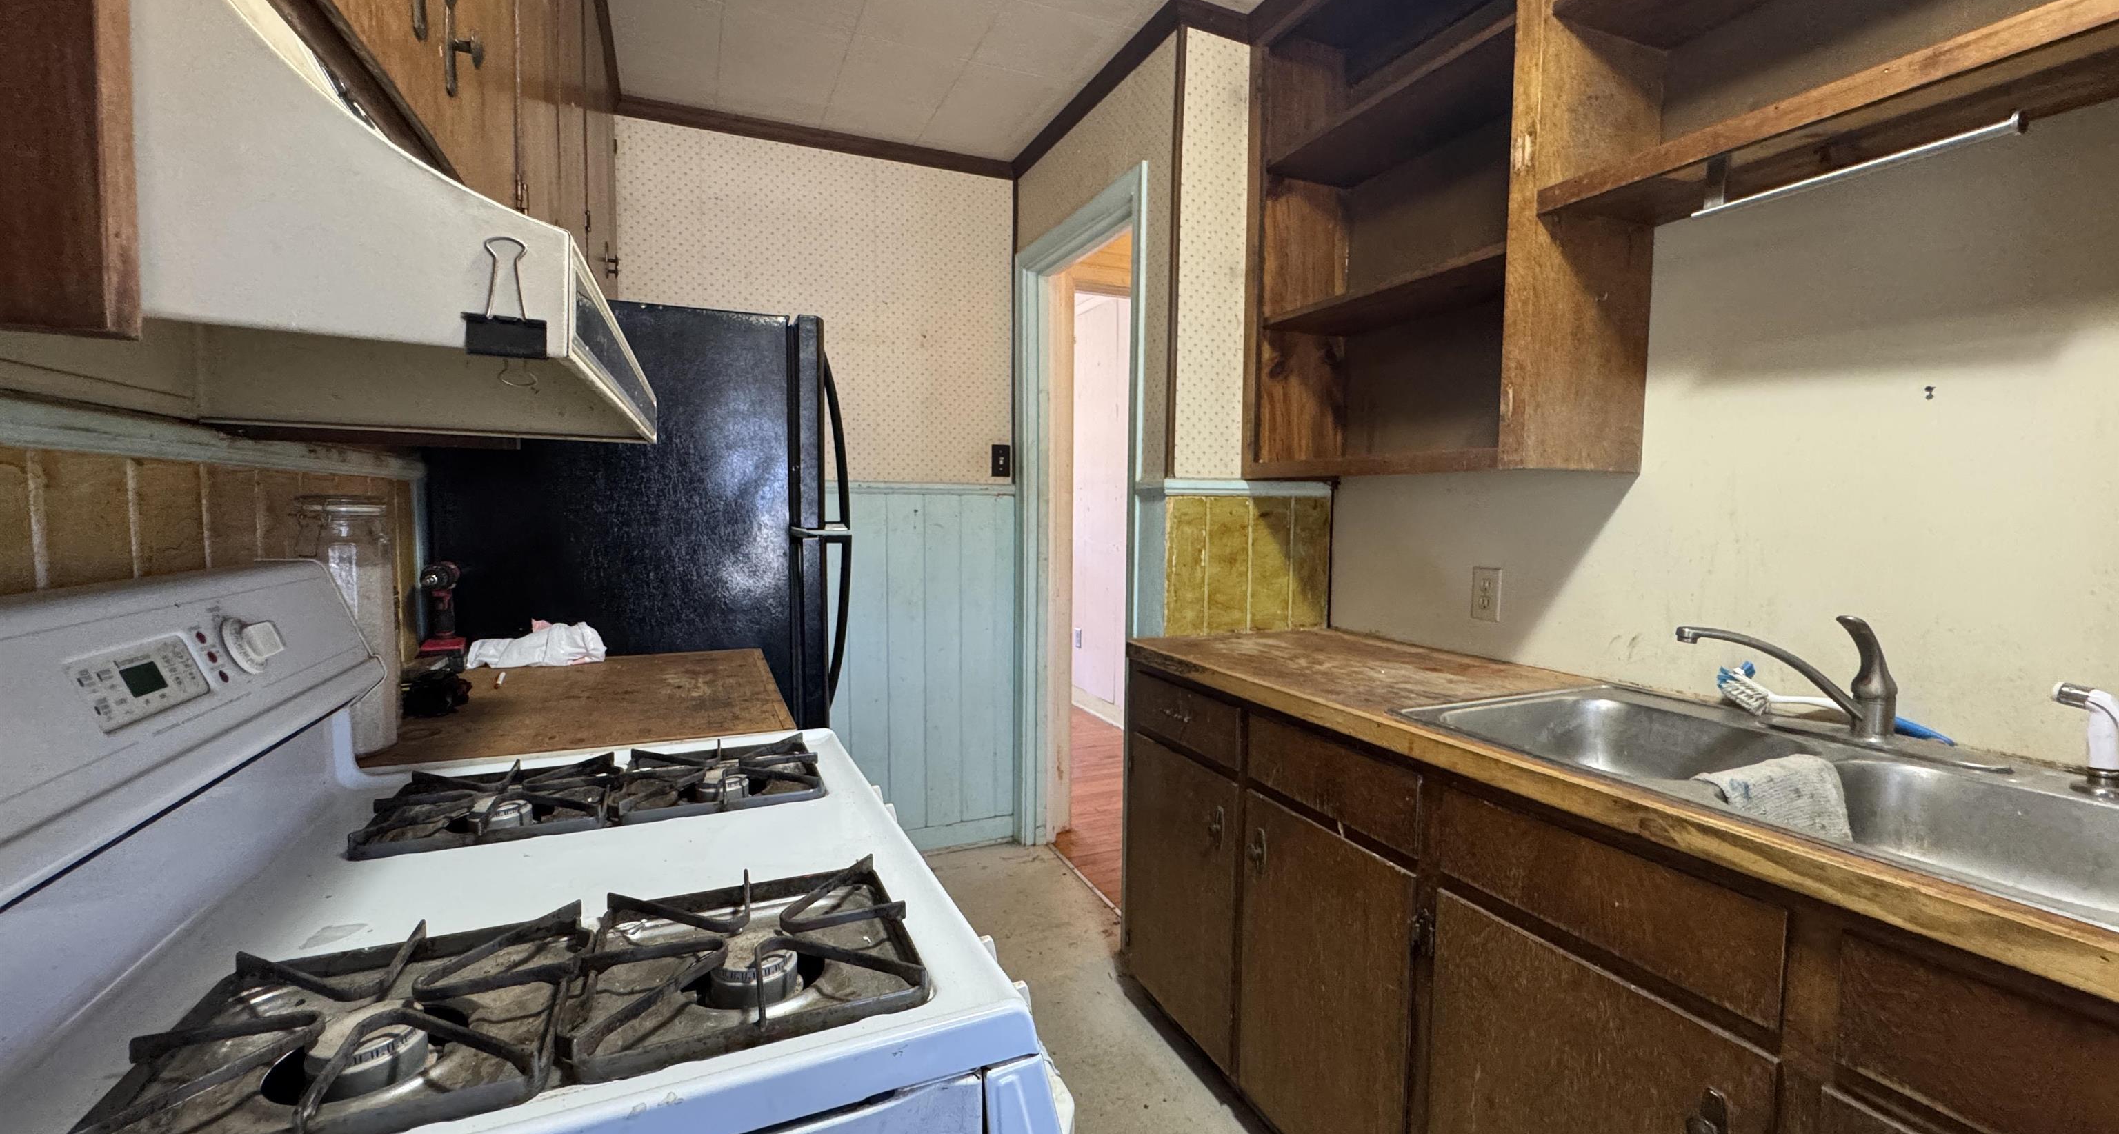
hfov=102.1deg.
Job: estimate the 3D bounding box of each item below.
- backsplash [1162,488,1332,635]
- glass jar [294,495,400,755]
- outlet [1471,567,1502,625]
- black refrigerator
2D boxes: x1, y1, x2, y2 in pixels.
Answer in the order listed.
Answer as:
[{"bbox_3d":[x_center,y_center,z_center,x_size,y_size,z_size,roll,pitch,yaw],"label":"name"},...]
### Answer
[{"bbox_3d":[0.491,-0.009,2.185,0.509,0.352,0.012,-1,4,-23],"label":"backsplash"},{"bbox_3d":[-0.893,0.069,1.070,0.093,0.307,0.094,-1,4,-23],"label":"glass jar"},{"bbox_3d":[0.916,0.060,1.845,0.010,0.116,0.073,-1,4,-23],"label":"outlet"},{"bbox_3d":[-0.993,0.239,2.149,0.792,1.596,0.760,-1,4,-23],"label":"black refrigerator"}]

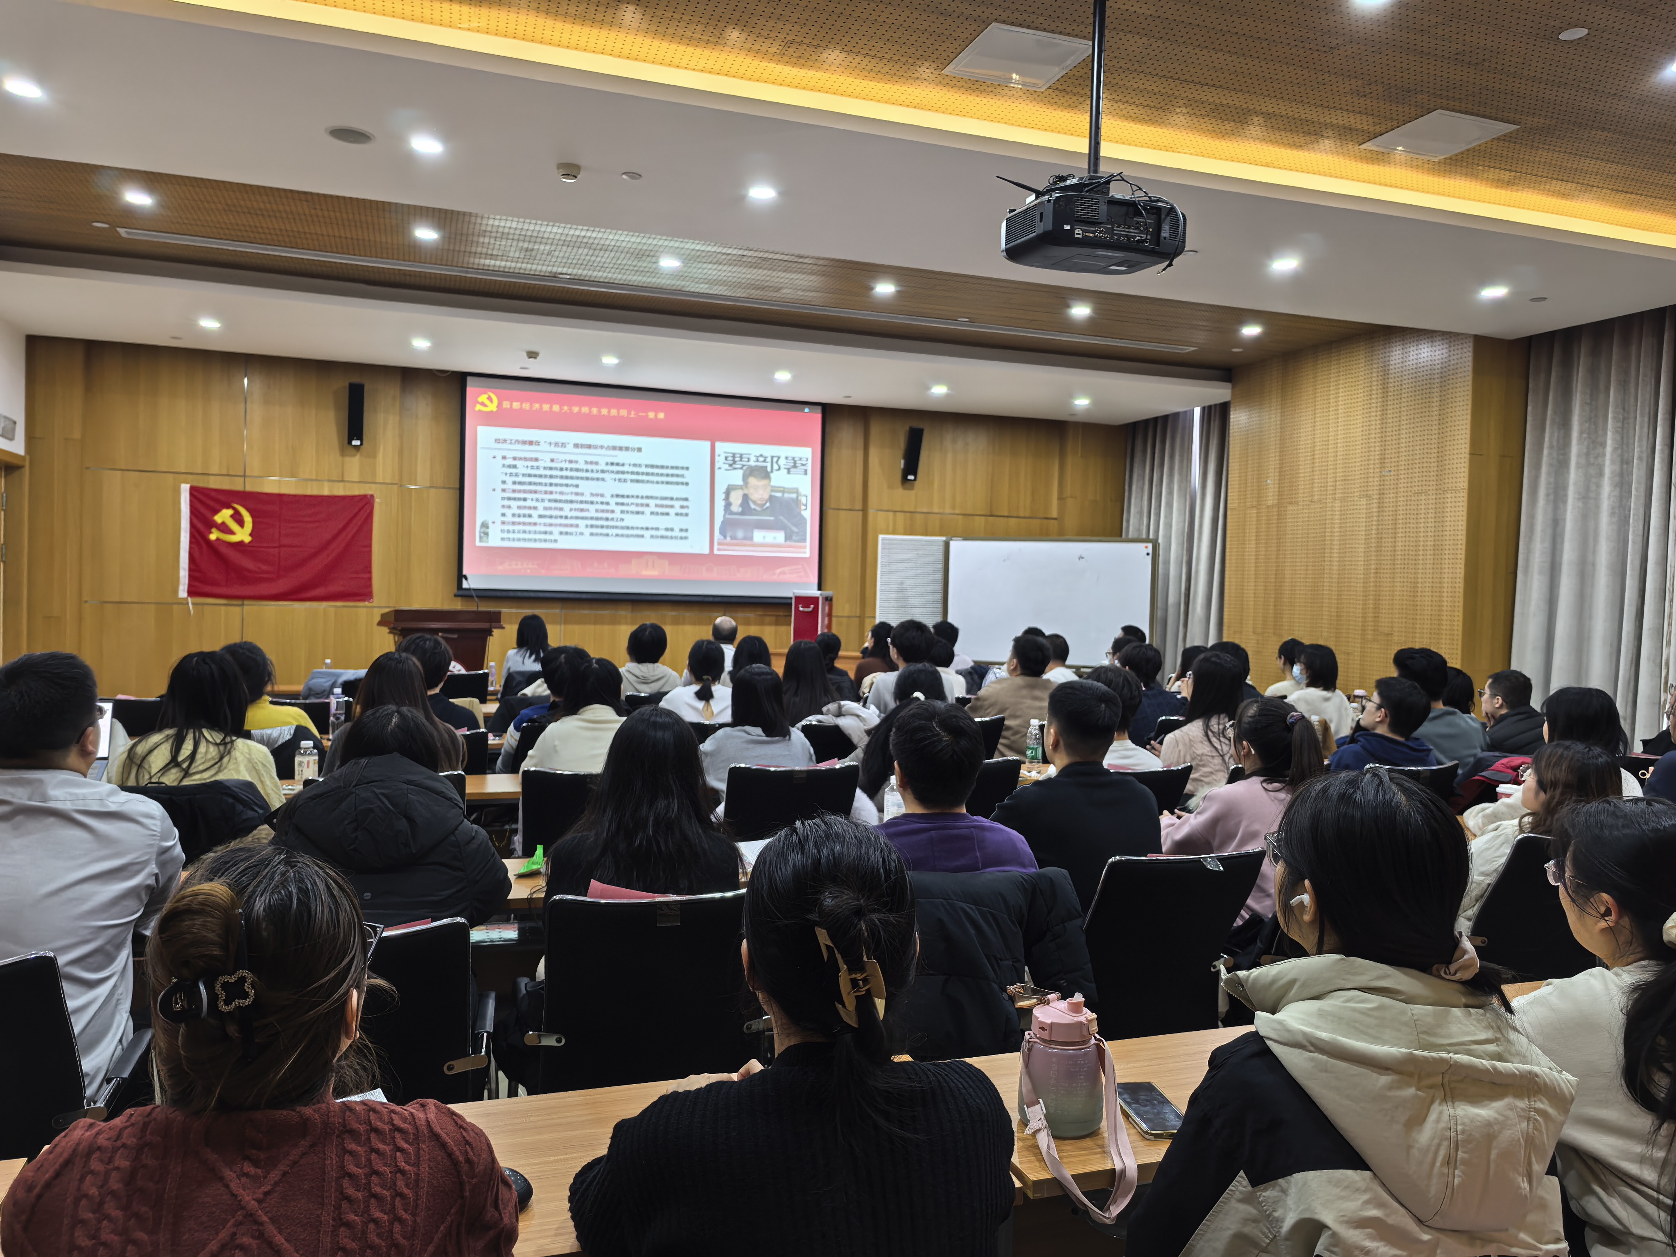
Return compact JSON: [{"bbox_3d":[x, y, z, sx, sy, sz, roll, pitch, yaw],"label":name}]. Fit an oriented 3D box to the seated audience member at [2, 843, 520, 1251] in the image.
[{"bbox_3d":[-0.567,0.819,1.246,0.500,1.296,0.750,1,2,-15],"label":"seated audience member"}]

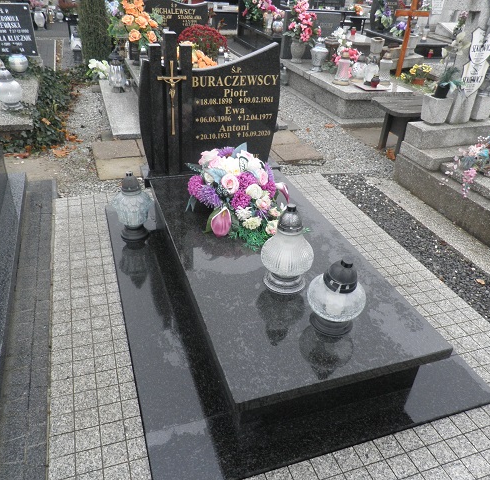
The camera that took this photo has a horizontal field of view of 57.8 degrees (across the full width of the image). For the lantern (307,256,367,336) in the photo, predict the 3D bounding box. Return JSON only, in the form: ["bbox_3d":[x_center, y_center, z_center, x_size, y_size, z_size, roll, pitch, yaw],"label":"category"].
[{"bbox_3d":[0.334,0.188,1.583,0.210,0.288,0.210,-8,34,-18],"label":"lantern"}]

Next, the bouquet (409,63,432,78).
[{"bbox_3d":[2.134,-2.064,5.363,0.233,0.159,0.212,-8,34,-18],"label":"bouquet"}]

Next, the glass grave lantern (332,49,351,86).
[{"bbox_3d":[0.995,-1.729,4.461,0.185,0.301,0.185,-8,34,-18],"label":"glass grave lantern"}]

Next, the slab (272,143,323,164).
[{"bbox_3d":[0.443,-0.753,3.936,0.375,0.050,0.388,-8,34,-18],"label":"slab"}]

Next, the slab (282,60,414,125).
[{"bbox_3d":[1.039,-1.717,5.008,0.784,0.297,1.728,-8,34,-18],"label":"slab"}]

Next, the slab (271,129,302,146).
[{"bbox_3d":[0.296,-0.962,4.269,0.380,0.050,0.380,-8,34,-18],"label":"slab"}]

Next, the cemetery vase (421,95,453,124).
[{"bbox_3d":[1.535,-1.060,3.578,0.190,0.190,0.190,-8,34,-18],"label":"cemetery vase"}]

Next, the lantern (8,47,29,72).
[{"bbox_3d":[-2.620,-2.066,5.090,0.215,0.245,0.215,-8,34,-18],"label":"lantern"}]

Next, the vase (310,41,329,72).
[{"bbox_3d":[0.917,-2.309,5.532,0.225,0.360,0.225,-8,34,-18],"label":"vase"}]

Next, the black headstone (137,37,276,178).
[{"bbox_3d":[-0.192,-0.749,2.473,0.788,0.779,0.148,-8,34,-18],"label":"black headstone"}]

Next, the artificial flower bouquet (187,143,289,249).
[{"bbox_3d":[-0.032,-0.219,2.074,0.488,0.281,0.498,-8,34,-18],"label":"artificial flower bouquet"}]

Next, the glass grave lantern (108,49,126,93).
[{"bbox_3d":[-1.471,-1.948,5.082,0.190,0.460,0.190,-8,34,-18],"label":"glass grave lantern"}]

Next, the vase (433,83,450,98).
[{"bbox_3d":[1.366,-0.996,3.081,0.101,0.164,0.101,-8,34,-18],"label":"vase"}]

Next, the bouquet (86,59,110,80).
[{"bbox_3d":[-1.585,-1.864,4.850,0.280,0.250,0.240,-8,34,-18],"label":"bouquet"}]

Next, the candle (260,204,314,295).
[{"bbox_3d":[0.183,0.023,1.823,0.220,0.355,0.220,3,32,-2],"label":"candle"}]

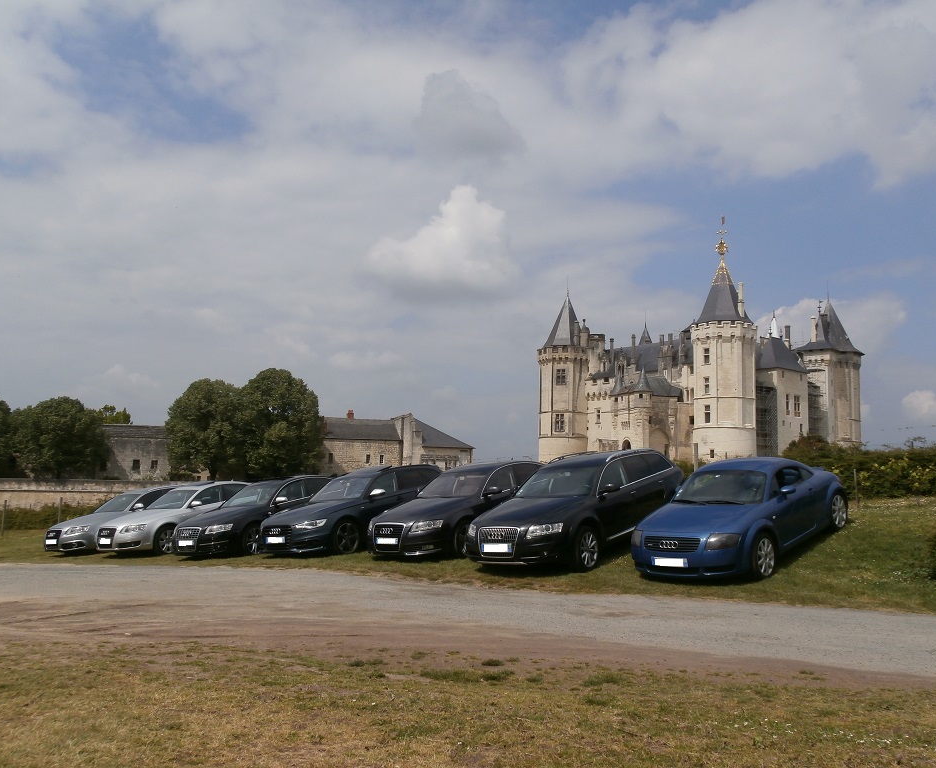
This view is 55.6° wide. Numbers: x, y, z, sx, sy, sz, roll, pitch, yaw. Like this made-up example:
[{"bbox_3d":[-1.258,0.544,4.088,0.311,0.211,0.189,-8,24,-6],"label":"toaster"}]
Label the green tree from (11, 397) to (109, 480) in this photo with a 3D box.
[{"bbox_3d":[-42.553,5.909,92.000,10.159,9.226,10.159,1,-5,0],"label":"green tree"}]

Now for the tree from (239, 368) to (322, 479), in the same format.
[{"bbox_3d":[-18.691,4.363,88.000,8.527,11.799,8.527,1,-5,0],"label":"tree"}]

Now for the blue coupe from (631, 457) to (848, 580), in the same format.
[{"bbox_3d":[3.903,1.762,12.624,1.764,1.346,4.049,-7,2,45],"label":"blue coupe"}]

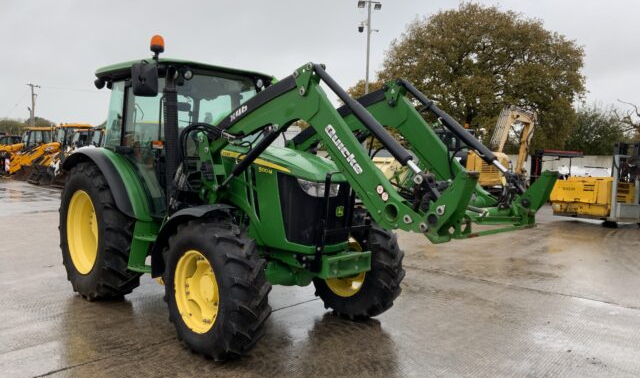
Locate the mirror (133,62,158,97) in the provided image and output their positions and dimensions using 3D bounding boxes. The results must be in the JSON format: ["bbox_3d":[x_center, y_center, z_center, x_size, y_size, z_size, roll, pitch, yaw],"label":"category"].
[{"bbox_3d":[-1.642,-1.026,5.046,0.240,0.320,0.100,0,4,-30],"label":"mirror"}]

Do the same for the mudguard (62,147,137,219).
[{"bbox_3d":[-2.406,-0.113,5.783,0.240,0.640,1.530,-2,5,-44],"label":"mudguard"}]

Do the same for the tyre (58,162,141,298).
[{"bbox_3d":[-2.454,0.447,6.019,0.460,1.530,1.540,-2,5,-44],"label":"tyre"}]

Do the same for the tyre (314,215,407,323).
[{"bbox_3d":[0.360,0.760,5.581,0.360,1.130,1.140,-2,5,-44],"label":"tyre"}]

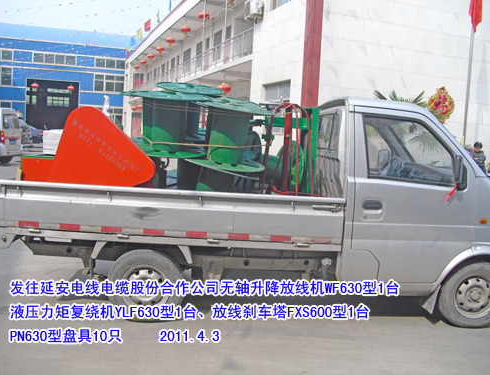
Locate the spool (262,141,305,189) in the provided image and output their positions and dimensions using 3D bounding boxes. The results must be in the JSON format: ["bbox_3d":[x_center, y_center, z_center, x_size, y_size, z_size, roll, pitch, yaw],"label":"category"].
[{"bbox_3d":[0.220,-0.137,4.740,0.420,0.650,0.650,10,-4,-22],"label":"spool"}]

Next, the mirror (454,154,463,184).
[{"bbox_3d":[1.590,-0.134,3.870,0.070,0.230,0.140,4,7,9],"label":"mirror"}]

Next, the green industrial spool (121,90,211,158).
[{"bbox_3d":[-0.610,-0.496,3.970,0.680,0.420,0.680,3,14,-1],"label":"green industrial spool"}]

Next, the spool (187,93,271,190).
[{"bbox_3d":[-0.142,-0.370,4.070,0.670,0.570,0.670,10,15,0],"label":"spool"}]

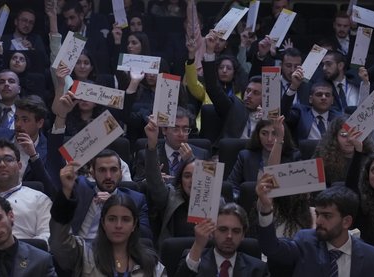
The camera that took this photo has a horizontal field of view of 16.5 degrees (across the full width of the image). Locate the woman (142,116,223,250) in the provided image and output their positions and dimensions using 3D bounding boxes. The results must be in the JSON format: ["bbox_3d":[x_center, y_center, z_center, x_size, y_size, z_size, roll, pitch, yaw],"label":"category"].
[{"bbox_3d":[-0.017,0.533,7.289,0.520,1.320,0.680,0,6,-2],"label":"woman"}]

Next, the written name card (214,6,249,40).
[{"bbox_3d":[0.308,-0.824,9.100,0.135,0.297,0.025,25,-24,29],"label":"written name card"}]

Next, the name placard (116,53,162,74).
[{"bbox_3d":[-0.330,-0.517,8.950,0.297,0.135,0.025,5,-12,0],"label":"name placard"}]

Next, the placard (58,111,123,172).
[{"bbox_3d":[-0.450,0.012,6.100,0.297,0.135,0.025,-38,0,-1],"label":"placard"}]

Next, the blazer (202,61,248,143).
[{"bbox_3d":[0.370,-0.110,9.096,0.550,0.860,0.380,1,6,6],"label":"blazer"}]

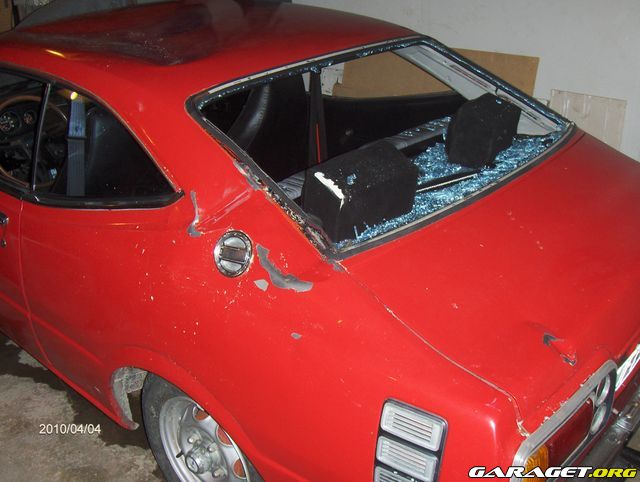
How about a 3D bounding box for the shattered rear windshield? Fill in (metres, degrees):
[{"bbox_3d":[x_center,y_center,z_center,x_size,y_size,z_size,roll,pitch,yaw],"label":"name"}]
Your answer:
[{"bbox_3d":[0.249,-0.360,2.146,0.620,0.100,1.220,41,42,22],"label":"shattered rear windshield"}]

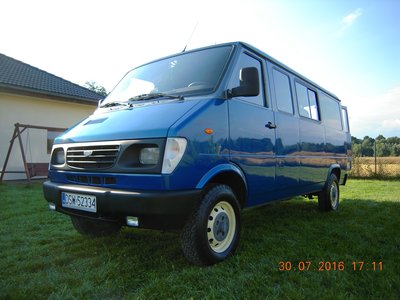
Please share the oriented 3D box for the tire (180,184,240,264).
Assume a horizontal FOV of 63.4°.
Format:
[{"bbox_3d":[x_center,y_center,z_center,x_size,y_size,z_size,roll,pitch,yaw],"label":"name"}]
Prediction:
[{"bbox_3d":[0.125,0.662,2.839,0.210,0.690,0.690,-1,-2,37],"label":"tire"}]

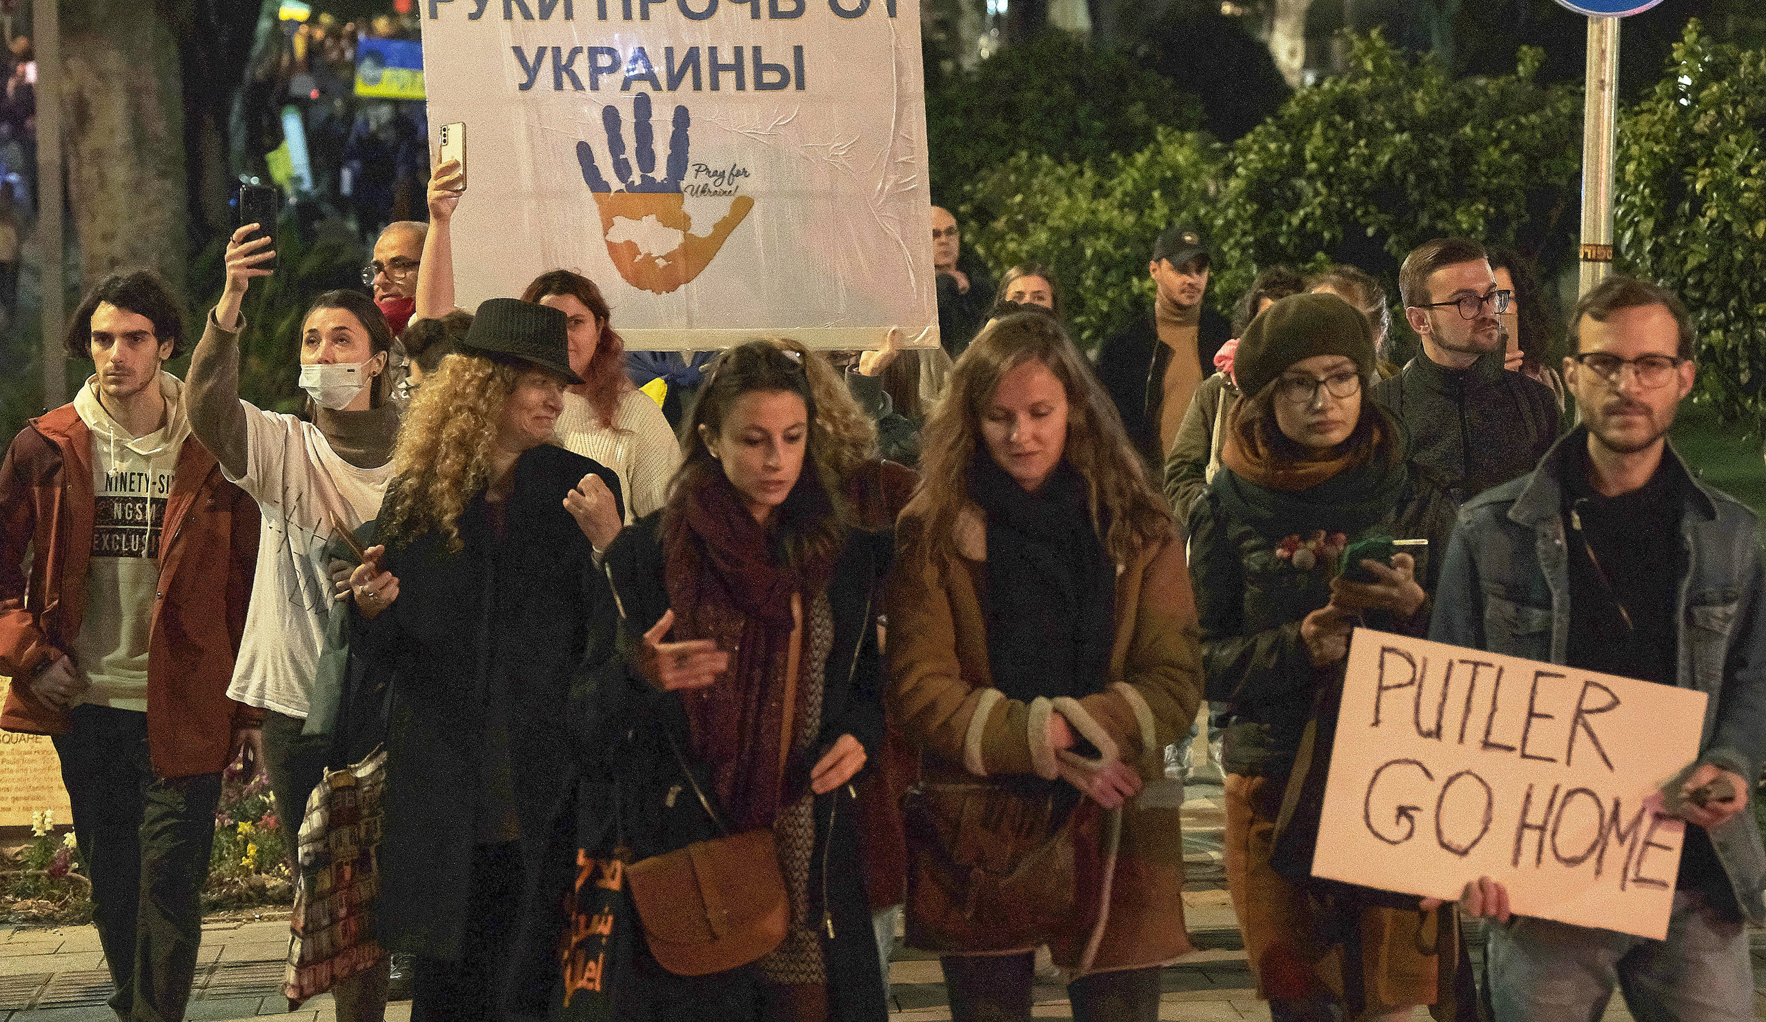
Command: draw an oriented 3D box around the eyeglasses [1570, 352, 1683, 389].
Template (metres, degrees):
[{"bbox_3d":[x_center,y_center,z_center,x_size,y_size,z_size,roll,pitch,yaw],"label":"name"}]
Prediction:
[{"bbox_3d":[1.043,-0.196,7.700,0.148,0.050,0.130,0,4,6],"label":"eyeglasses"}]

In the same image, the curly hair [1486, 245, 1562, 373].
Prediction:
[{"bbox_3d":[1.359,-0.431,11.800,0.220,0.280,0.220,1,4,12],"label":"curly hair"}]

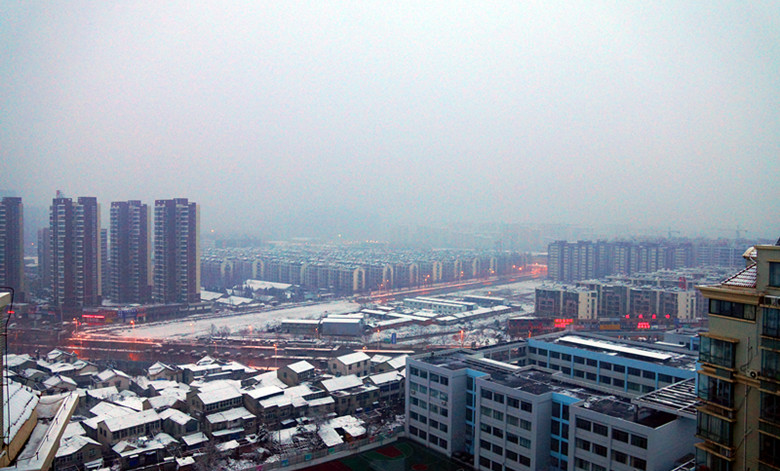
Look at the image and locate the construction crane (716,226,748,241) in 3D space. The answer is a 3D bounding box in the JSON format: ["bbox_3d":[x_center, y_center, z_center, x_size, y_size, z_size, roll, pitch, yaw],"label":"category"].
[{"bbox_3d":[493.320,10.300,780.530,42.000,48.000,3.000,1,1,10],"label":"construction crane"}]

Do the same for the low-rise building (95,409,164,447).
[{"bbox_3d":[-66.560,49.310,138.740,8.300,6.100,12.200,2,2,43],"label":"low-rise building"}]

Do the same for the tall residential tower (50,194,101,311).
[{"bbox_3d":[-184.780,11.740,319.110,26.500,68.150,17.000,0,1,-30],"label":"tall residential tower"}]

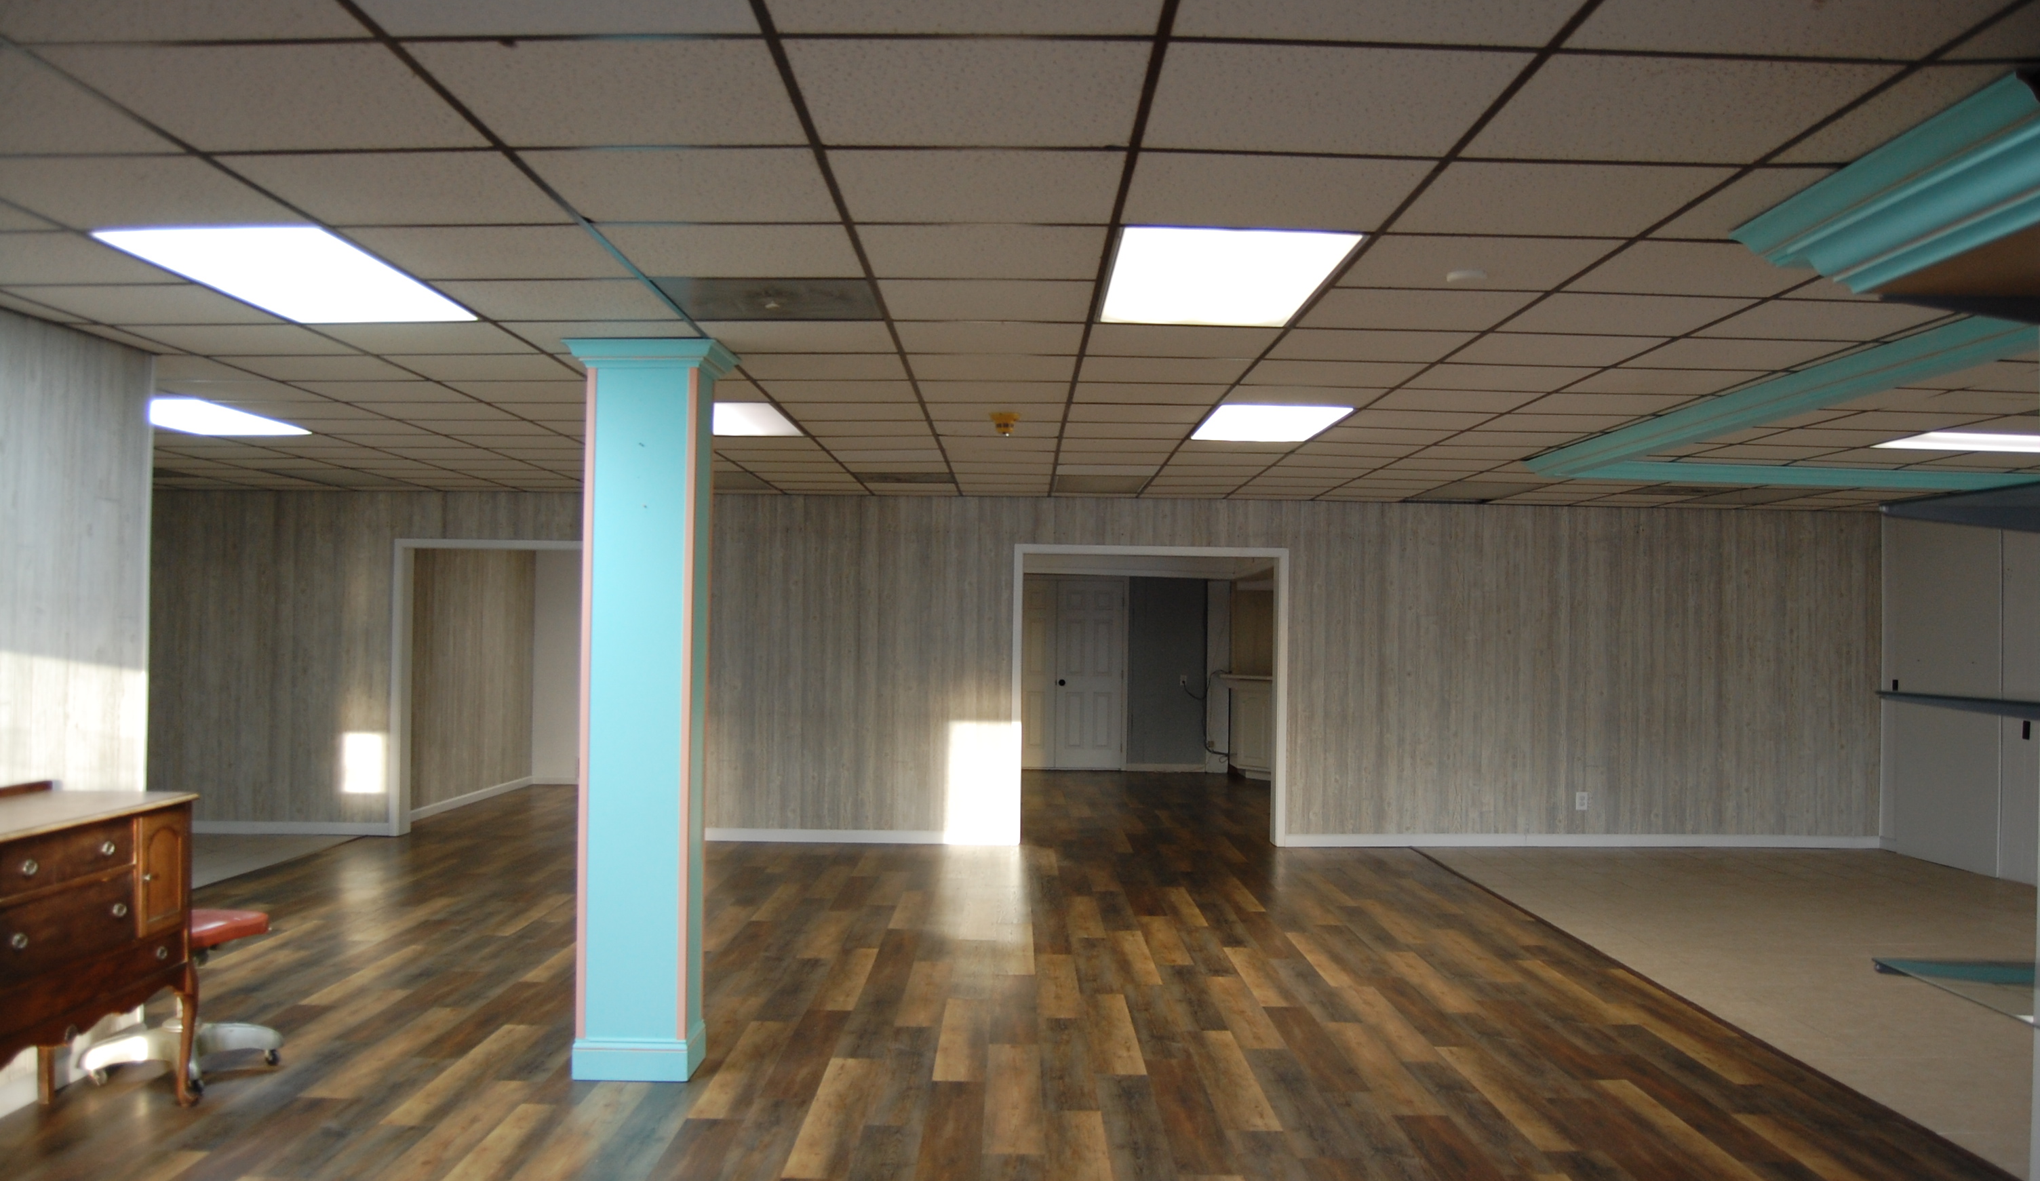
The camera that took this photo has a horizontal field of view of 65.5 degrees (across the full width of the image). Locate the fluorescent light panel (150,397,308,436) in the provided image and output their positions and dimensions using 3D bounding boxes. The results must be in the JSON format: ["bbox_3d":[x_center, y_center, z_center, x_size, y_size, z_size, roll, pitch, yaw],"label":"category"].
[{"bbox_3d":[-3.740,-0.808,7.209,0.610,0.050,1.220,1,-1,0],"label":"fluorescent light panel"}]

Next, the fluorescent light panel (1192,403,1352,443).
[{"bbox_3d":[1.112,-0.774,7.170,0.600,0.060,1.200,1,-1,0],"label":"fluorescent light panel"}]

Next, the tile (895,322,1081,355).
[{"bbox_3d":[-0.090,-0.815,5.144,0.605,0.020,0.605,0,-1,0],"label":"tile"}]

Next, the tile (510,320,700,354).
[{"bbox_3d":[-1.310,-0.820,5.116,0.610,0.020,0.610,1,-1,0],"label":"tile"}]

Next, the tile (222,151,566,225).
[{"bbox_3d":[-1.305,-0.861,3.354,0.605,0.020,0.605,1,-1,0],"label":"tile"}]

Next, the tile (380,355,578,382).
[{"bbox_3d":[-1.923,-0.823,5.769,0.605,0.020,0.605,1,-1,0],"label":"tile"}]

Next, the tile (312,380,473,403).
[{"bbox_3d":[-2.533,-0.812,6.329,0.605,0.020,0.605,0,-1,0],"label":"tile"}]

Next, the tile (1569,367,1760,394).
[{"bbox_3d":[2.347,-0.771,5.752,0.610,0.020,0.610,1,-1,0],"label":"tile"}]

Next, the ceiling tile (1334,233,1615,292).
[{"bbox_3d":[1.134,-0.828,3.954,0.605,0.020,0.605,0,-1,0],"label":"ceiling tile"}]

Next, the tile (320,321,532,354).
[{"bbox_3d":[-1.921,-0.834,5.165,0.605,0.020,0.605,1,-1,0],"label":"tile"}]

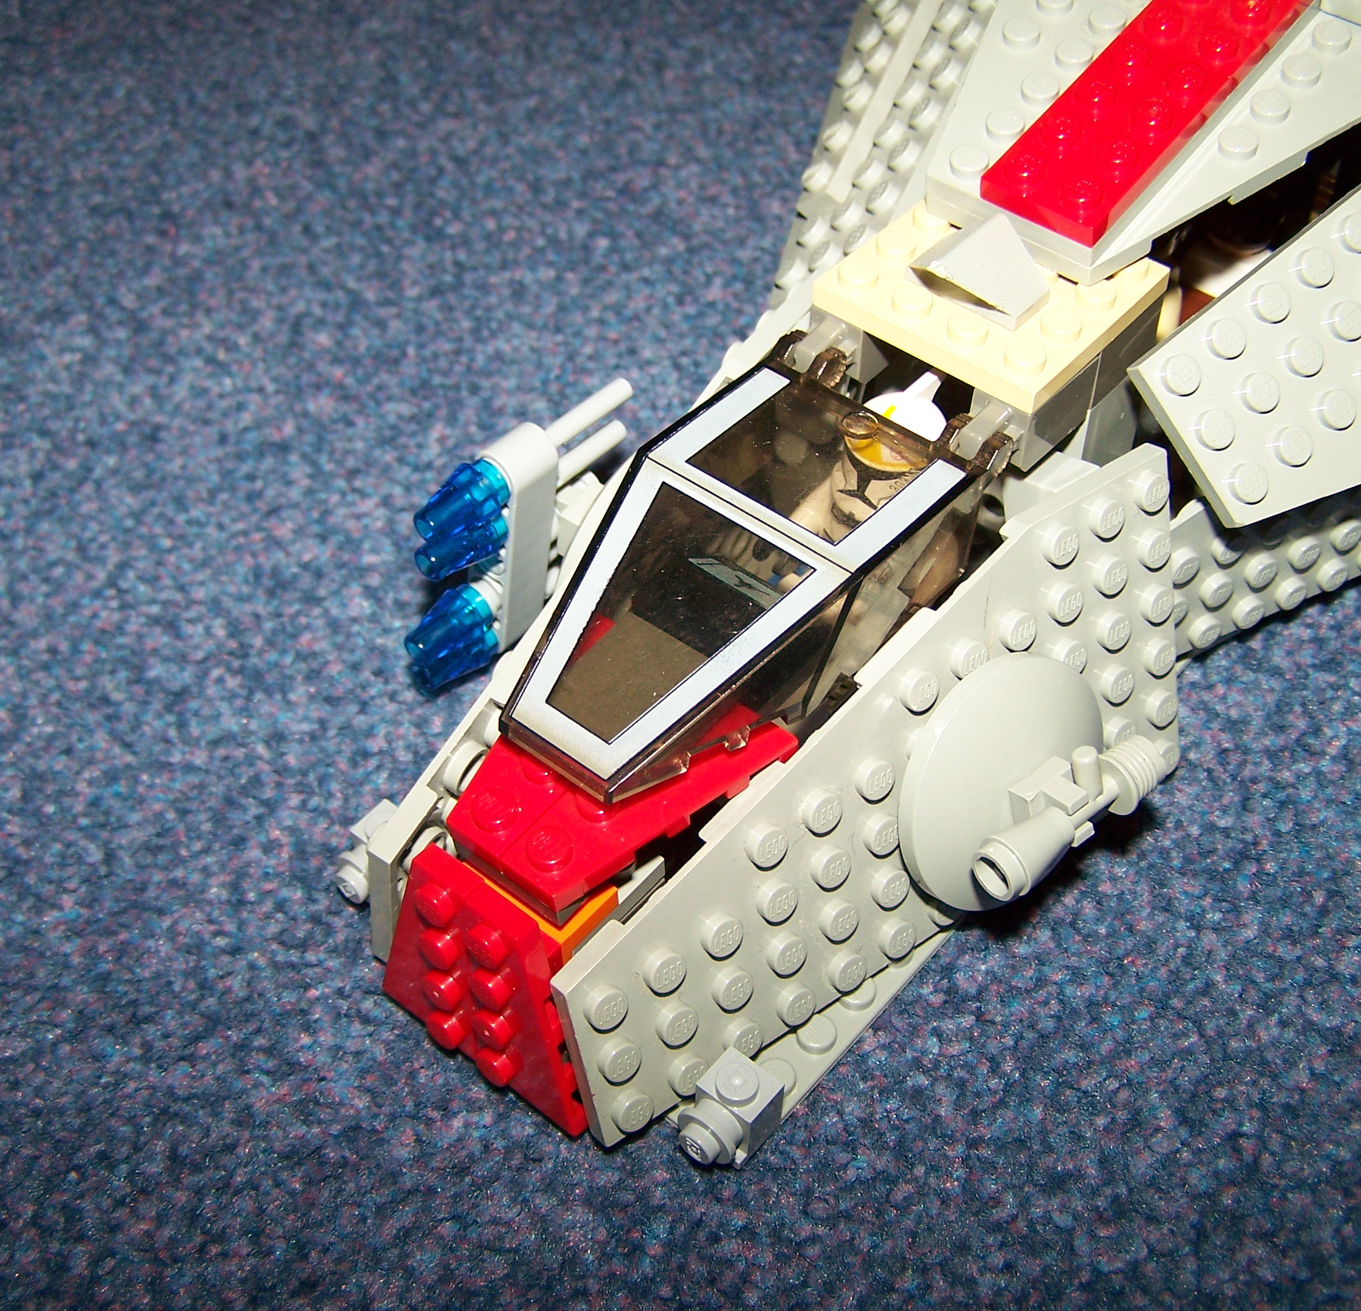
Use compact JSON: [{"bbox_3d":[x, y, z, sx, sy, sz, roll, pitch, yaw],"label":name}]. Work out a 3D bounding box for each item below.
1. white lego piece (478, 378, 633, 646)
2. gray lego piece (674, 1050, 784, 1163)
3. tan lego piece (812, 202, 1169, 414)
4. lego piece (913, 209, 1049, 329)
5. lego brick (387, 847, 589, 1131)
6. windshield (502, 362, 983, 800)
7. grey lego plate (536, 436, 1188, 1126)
[{"bbox_3d":[-0.018,-0.020,0.267,0.008,0.040,0.025,38,56,19],"label":"white lego piece"},{"bbox_3d":[0.005,0.054,0.225,0.008,0.011,0.011,32,55,25],"label":"gray lego piece"},{"bbox_3d":[0.039,-0.046,0.239,0.032,0.005,0.032,32,55,25],"label":"tan lego piece"},{"bbox_3d":[0.036,-0.048,0.232,0.016,0.010,0.008,32,55,25],"label":"lego piece"},{"bbox_3d":[-0.024,0.038,0.221,0.032,0.032,0.005,33,52,26],"label":"lego brick"},{"bbox_3d":[0.005,-0.009,0.220,0.032,0.019,0.059,32,55,25],"label":"windshield"},{"bbox_3d":[0.025,0.015,0.226,0.096,0.048,0.005,-29,36,-26],"label":"grey lego plate"}]

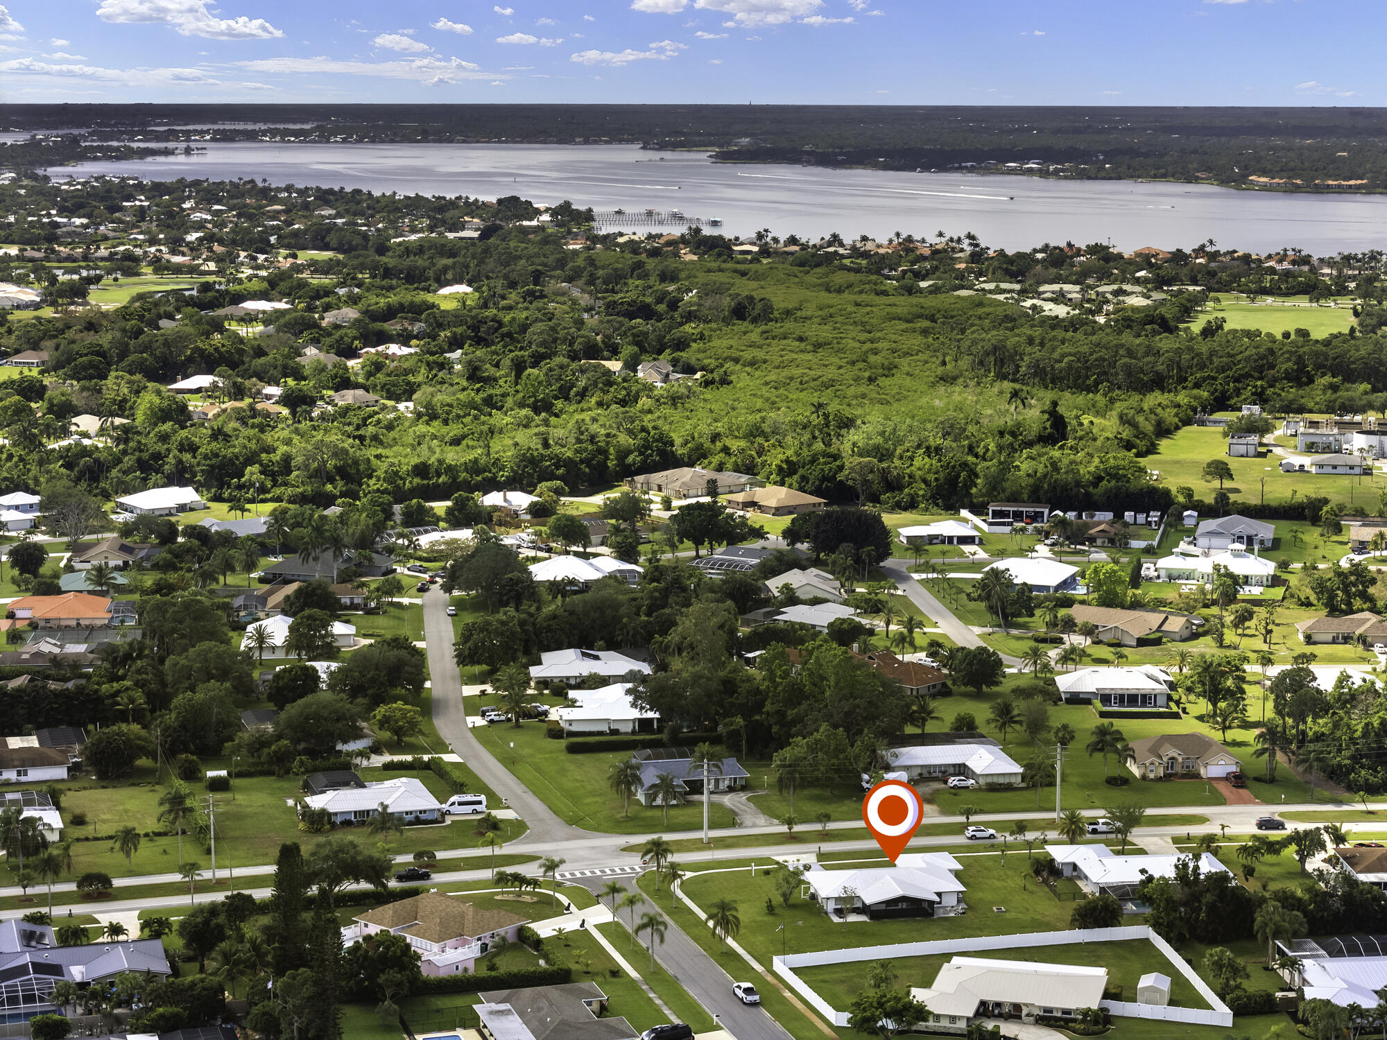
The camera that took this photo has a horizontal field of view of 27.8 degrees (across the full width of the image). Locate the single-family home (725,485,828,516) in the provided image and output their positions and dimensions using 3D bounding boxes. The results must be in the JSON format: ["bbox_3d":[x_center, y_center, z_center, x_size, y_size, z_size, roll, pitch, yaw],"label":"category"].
[{"bbox_3d":[23.060,-5.880,783.718,19.342,5.500,21.933,-7,11,-38],"label":"single-family home"}]

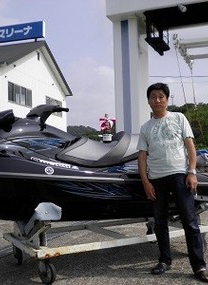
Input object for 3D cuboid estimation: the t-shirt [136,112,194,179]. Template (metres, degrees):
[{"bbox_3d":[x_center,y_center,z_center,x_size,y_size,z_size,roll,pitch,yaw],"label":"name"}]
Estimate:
[{"bbox_3d":[0.540,0.030,3.360,0.500,0.590,0.270,-4,-2,10],"label":"t-shirt"}]

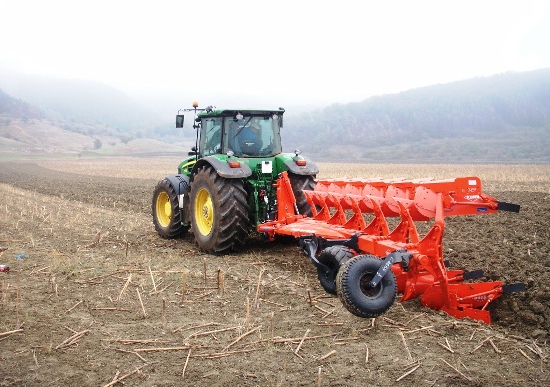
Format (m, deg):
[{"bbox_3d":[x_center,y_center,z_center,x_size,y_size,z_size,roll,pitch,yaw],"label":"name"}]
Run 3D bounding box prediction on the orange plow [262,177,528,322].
[{"bbox_3d":[1.100,0.470,9.450,2.050,1.720,6.500,0,2,-12],"label":"orange plow"}]

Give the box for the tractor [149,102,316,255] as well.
[{"bbox_3d":[-1.170,-0.420,14.540,2.600,3.300,4.950,-2,3,-29],"label":"tractor"}]

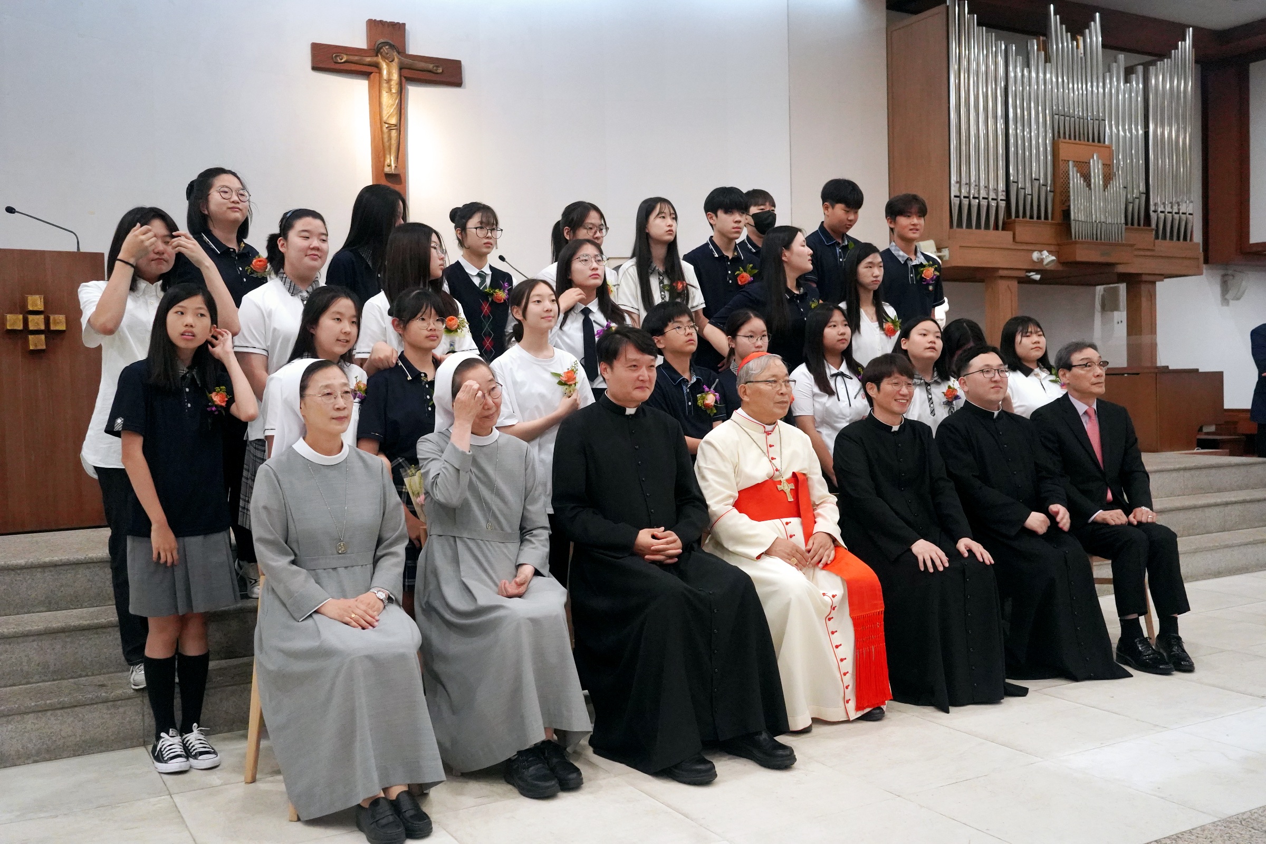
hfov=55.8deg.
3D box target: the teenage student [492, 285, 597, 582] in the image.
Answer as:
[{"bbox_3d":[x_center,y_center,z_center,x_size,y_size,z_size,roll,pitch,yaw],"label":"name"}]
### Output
[{"bbox_3d":[-0.336,0.264,4.526,0.460,1.609,0.310,-2,2,-34],"label":"teenage student"}]

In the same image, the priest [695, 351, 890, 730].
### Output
[{"bbox_3d":[0.576,0.390,4.381,0.600,1.310,0.700,-2,2,-29],"label":"priest"}]

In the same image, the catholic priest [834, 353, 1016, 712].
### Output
[{"bbox_3d":[1.083,0.382,4.556,0.600,1.295,0.660,-3,3,-35],"label":"catholic priest"}]

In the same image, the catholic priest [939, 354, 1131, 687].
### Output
[{"bbox_3d":[1.626,0.338,4.939,0.660,1.330,0.750,-2,2,-29],"label":"catholic priest"}]

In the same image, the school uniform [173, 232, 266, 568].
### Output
[{"bbox_3d":[-1.611,-0.045,4.695,0.460,1.412,0.280,-3,2,-37],"label":"school uniform"}]

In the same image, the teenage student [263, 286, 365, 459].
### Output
[{"bbox_3d":[-1.044,0.310,4.085,0.440,1.550,0.290,-2,2,-29],"label":"teenage student"}]

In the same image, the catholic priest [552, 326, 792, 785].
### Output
[{"bbox_3d":[0.103,0.379,3.909,0.620,1.385,0.760,-2,2,-29],"label":"catholic priest"}]

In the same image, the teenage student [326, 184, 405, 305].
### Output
[{"bbox_3d":[-1.055,-0.151,4.905,0.310,1.630,0.420,1,3,42],"label":"teenage student"}]

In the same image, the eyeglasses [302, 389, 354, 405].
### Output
[{"bbox_3d":[-0.918,-0.076,3.550,0.140,0.043,0.138,1,3,44],"label":"eyeglasses"}]

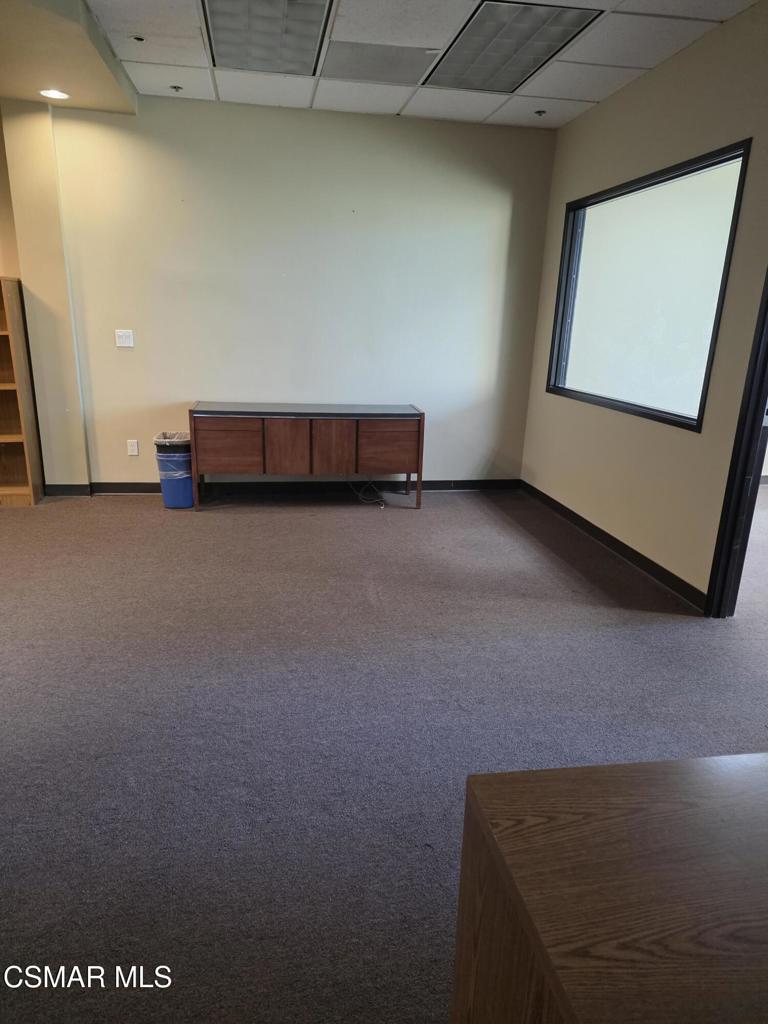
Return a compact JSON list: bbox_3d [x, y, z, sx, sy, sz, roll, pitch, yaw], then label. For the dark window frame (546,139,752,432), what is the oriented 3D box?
[{"bbox_3d":[1.466,-1.279,4.083,0.100,1.308,1.937,-1,16,-10],"label":"dark window frame"}]

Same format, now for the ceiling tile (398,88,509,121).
[{"bbox_3d":[0.460,-2.682,4.474,0.610,0.020,0.657,-1,16,-10],"label":"ceiling tile"}]

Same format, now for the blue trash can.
[{"bbox_3d":[-1.475,-0.300,4.889,0.262,0.502,0.345,-1,16,-10],"label":"blue trash can"}]

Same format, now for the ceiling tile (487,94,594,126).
[{"bbox_3d":[1.035,-2.692,4.572,0.558,0.020,0.657,-1,16,-10],"label":"ceiling tile"}]

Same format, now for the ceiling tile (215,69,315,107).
[{"bbox_3d":[-0.741,-2.670,4.288,0.615,0.022,0.630,-1,16,-10],"label":"ceiling tile"}]

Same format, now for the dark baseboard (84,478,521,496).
[{"bbox_3d":[-0.520,-0.199,5.383,3.405,0.098,0.015,-1,16,-10],"label":"dark baseboard"}]

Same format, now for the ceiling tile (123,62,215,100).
[{"bbox_3d":[-1.291,-2.651,4.175,0.506,0.020,0.657,-1,16,-10],"label":"ceiling tile"}]

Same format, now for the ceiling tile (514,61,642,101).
[{"bbox_3d":[1.141,-2.516,3.973,0.558,0.020,0.610,-1,16,-10],"label":"ceiling tile"}]

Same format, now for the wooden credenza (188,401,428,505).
[{"bbox_3d":[-0.554,-0.413,5.013,1.620,0.710,0.448,-1,16,-10],"label":"wooden credenza"}]

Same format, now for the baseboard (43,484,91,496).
[{"bbox_3d":[-2.345,-0.160,5.033,0.310,0.098,0.015,-1,16,-10],"label":"baseboard"}]

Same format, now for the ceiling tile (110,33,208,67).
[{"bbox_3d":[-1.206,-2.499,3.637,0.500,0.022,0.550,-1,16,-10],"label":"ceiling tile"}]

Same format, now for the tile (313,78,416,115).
[{"bbox_3d":[-0.141,-2.671,4.372,0.610,0.020,0.657,-1,16,-10],"label":"tile"}]

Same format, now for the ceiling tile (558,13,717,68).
[{"bbox_3d":[1.242,-2.351,3.404,0.550,0.022,0.610,-1,16,-10],"label":"ceiling tile"}]

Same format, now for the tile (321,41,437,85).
[{"bbox_3d":[-0.035,-2.495,3.772,0.610,0.020,0.610,-1,16,-10],"label":"tile"}]

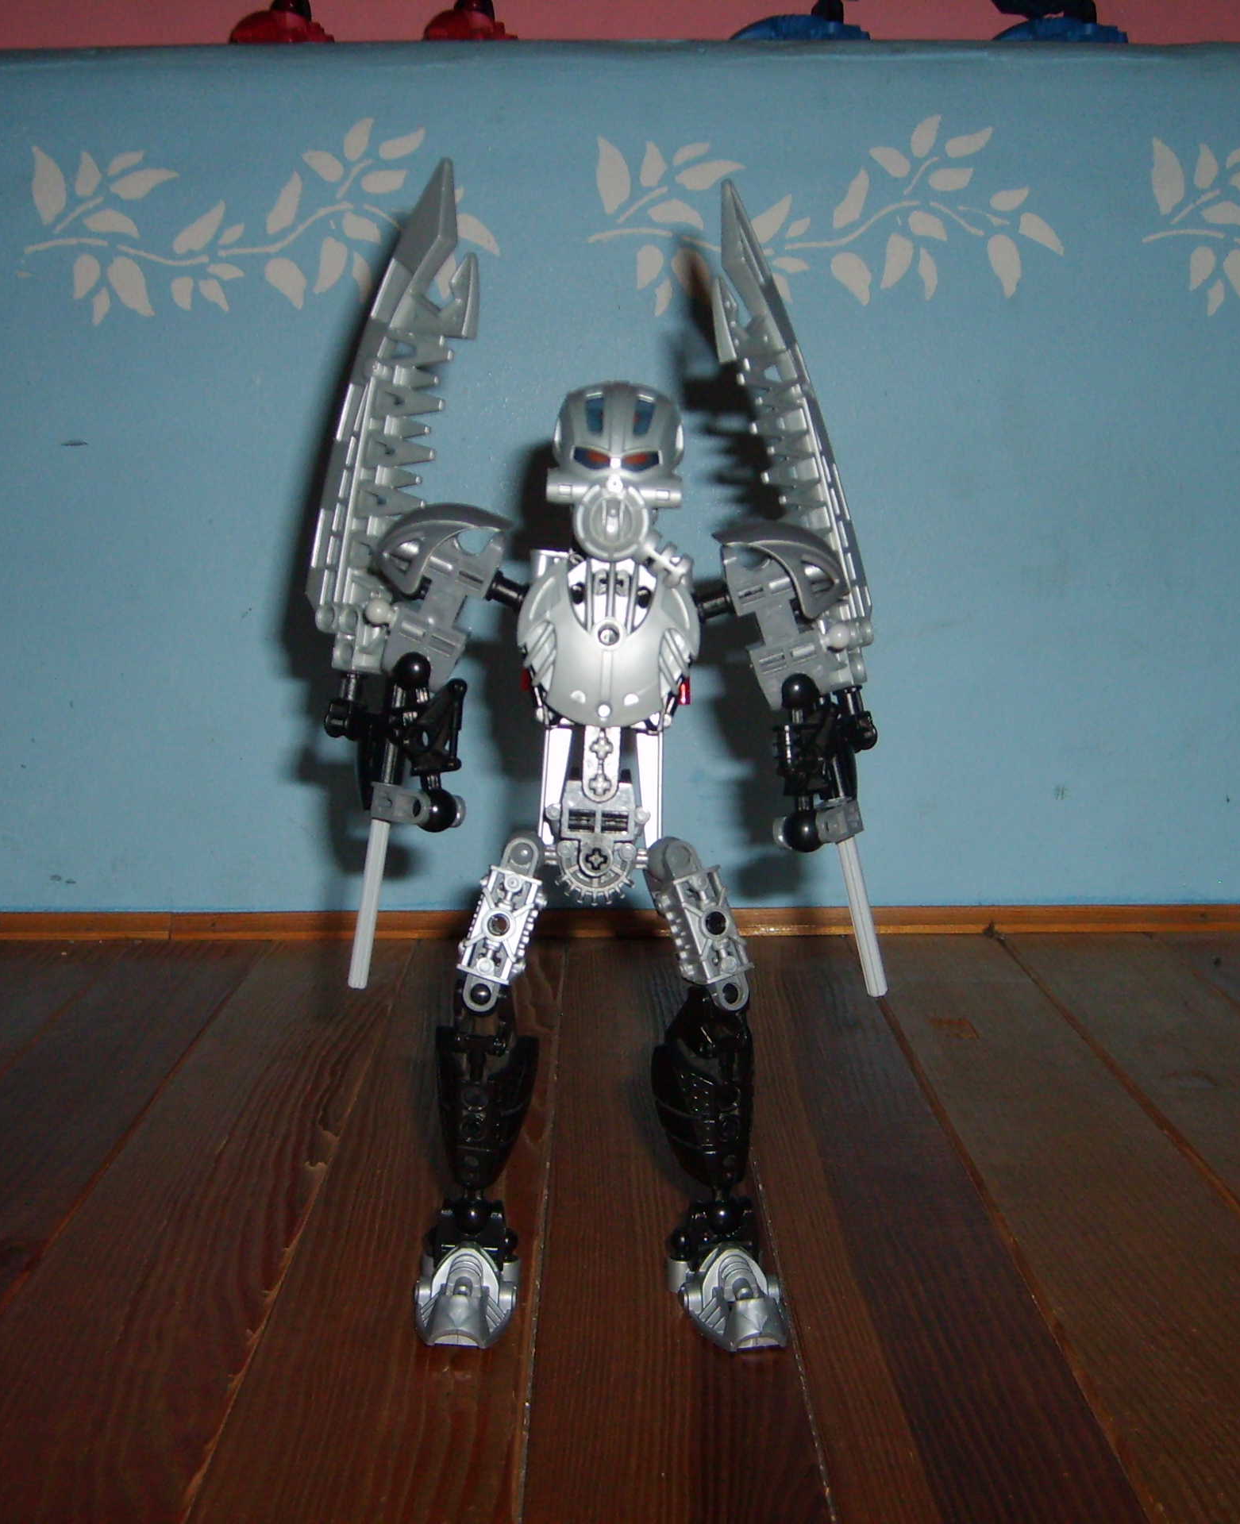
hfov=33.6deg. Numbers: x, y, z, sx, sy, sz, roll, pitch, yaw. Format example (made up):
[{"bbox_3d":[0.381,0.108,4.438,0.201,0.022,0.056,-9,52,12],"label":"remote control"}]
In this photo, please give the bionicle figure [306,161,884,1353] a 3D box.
[{"bbox_3d":[-0.006,-0.004,0.483,0.136,0.268,0.088,0,8,0],"label":"bionicle figure"}]

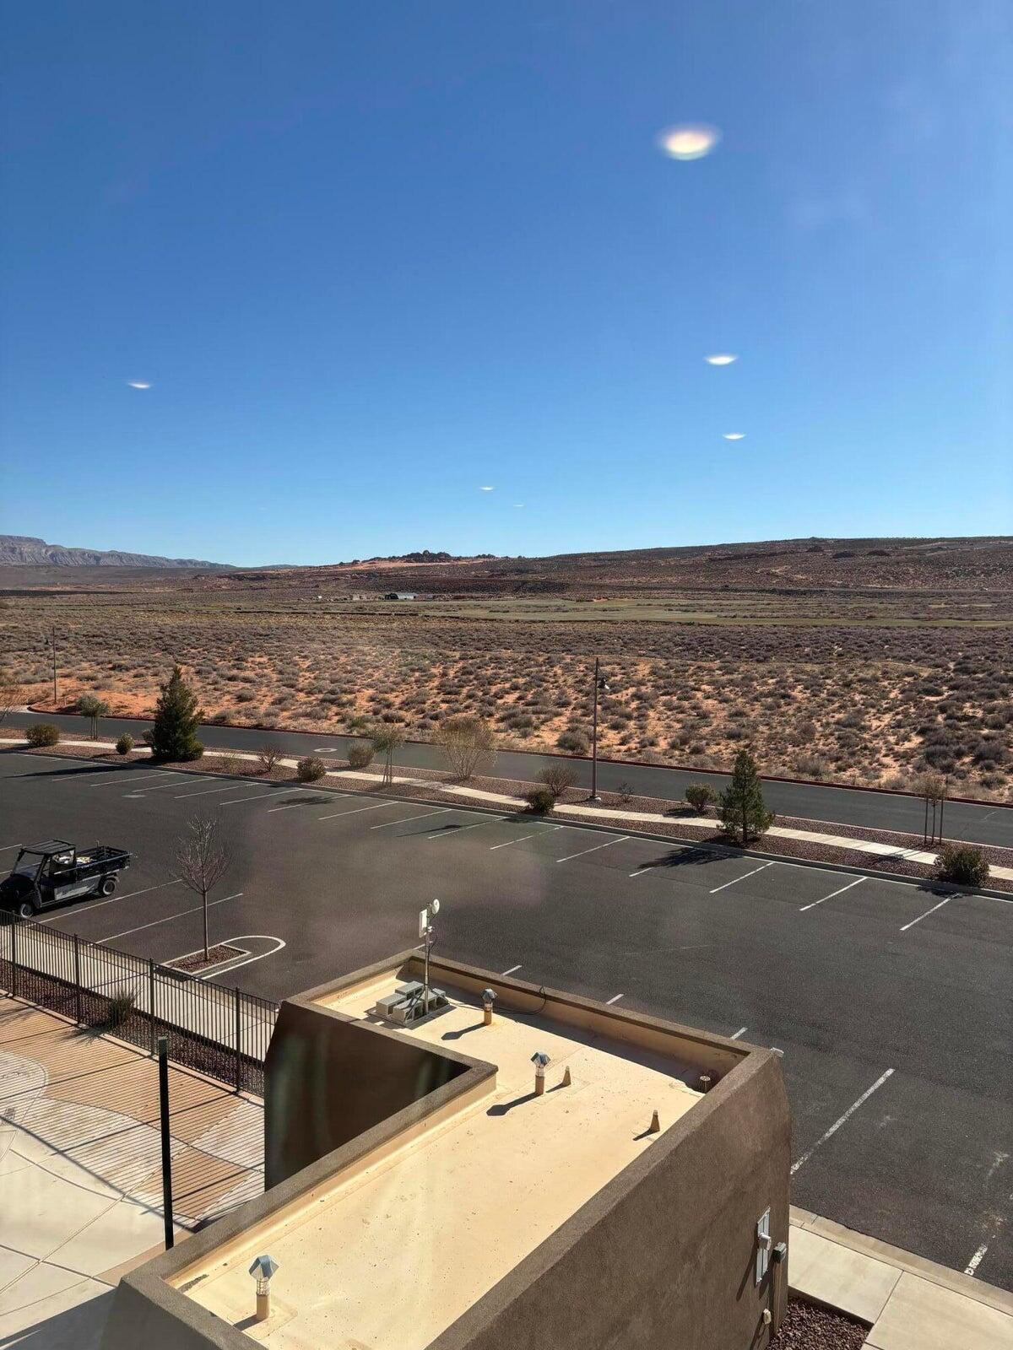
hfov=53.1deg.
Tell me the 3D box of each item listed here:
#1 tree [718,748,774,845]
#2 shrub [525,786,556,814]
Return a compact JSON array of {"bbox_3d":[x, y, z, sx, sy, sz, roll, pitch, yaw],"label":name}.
[{"bbox_3d":[8.498,4.273,35.939,1.950,3.380,1.950,1,4,0],"label":"tree"},{"bbox_3d":[1.380,5.013,40.851,1.250,1.130,1.250,1,4,0],"label":"shrub"}]

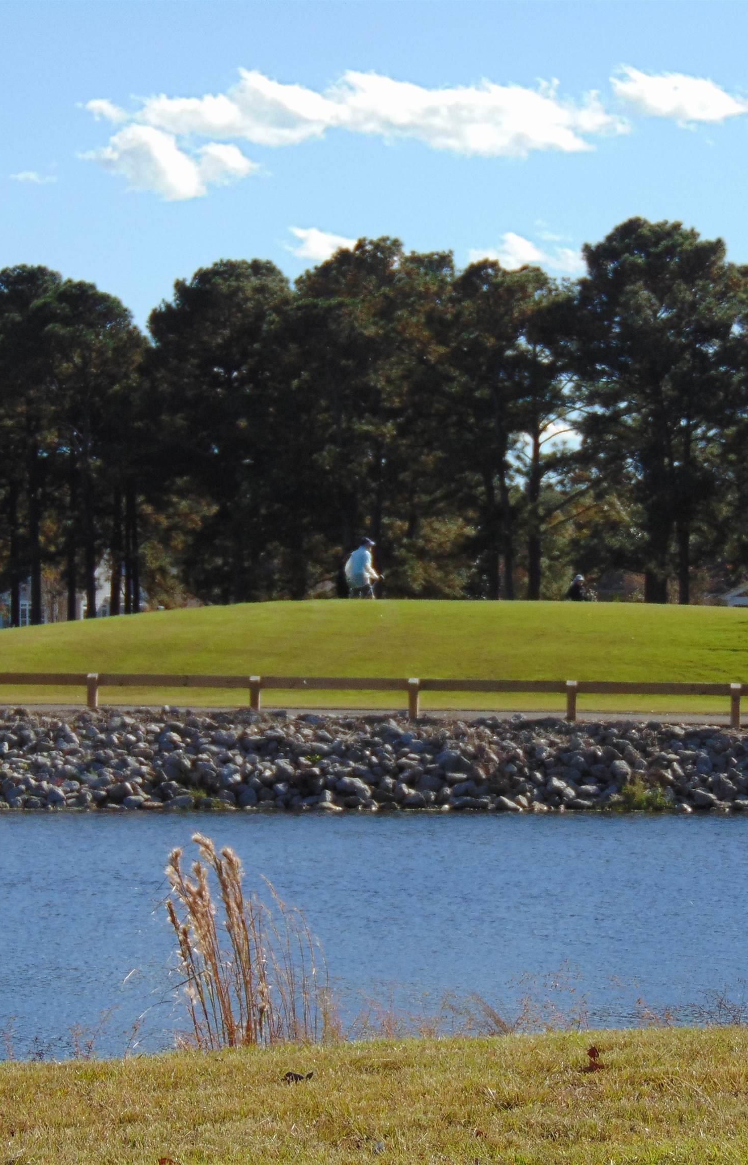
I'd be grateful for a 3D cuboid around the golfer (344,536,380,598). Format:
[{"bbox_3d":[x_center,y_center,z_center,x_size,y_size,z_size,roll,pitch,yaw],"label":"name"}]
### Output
[{"bbox_3d":[-0.242,-0.035,92.000,0.600,1.640,0.570,0,0,-42],"label":"golfer"}]

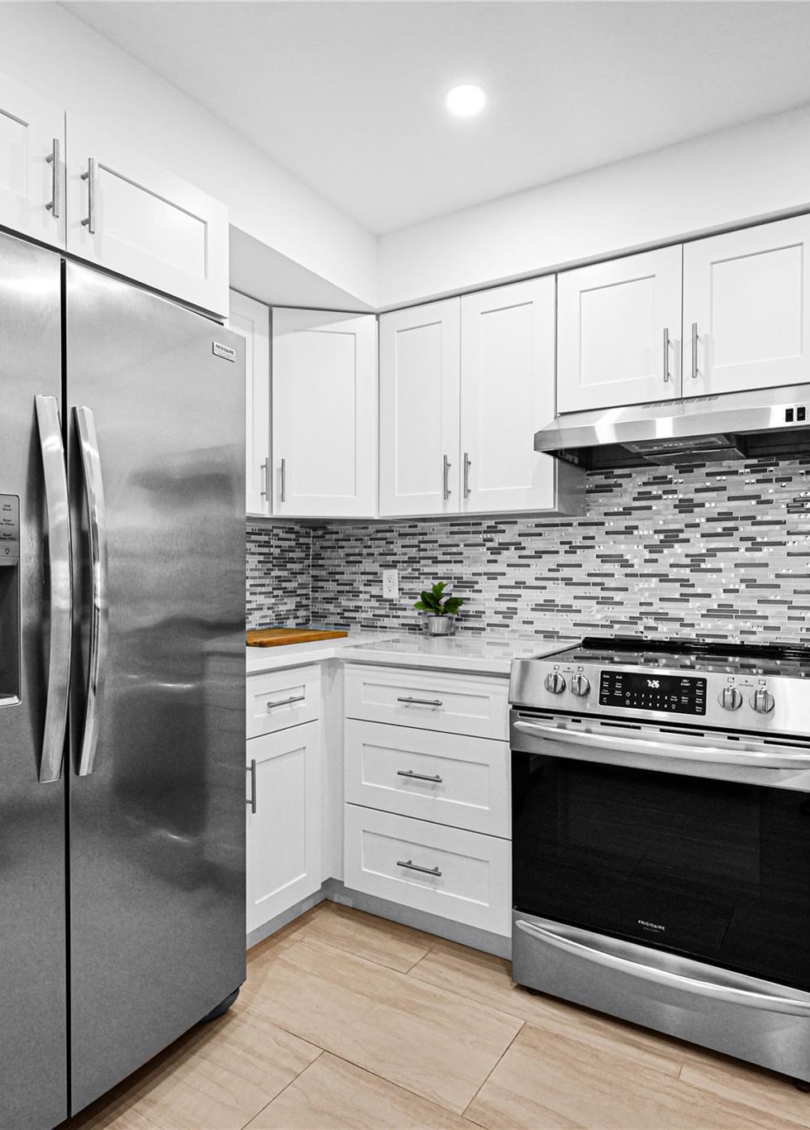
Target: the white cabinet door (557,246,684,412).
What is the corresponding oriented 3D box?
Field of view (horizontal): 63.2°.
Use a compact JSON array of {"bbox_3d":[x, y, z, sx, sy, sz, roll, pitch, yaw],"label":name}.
[{"bbox_3d":[0.654,-0.717,2.028,0.372,0.456,0.050,0,0,31],"label":"white cabinet door"}]

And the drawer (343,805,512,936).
[{"bbox_3d":[0.178,0.939,2.259,0.606,0.285,0.500,0,1,31],"label":"drawer"}]

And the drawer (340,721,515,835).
[{"bbox_3d":[0.177,0.652,2.256,0.606,0.283,0.500,0,1,31],"label":"drawer"}]

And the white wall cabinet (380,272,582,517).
[{"bbox_3d":[0.279,-0.567,2.447,0.683,0.762,0.325,0,1,31],"label":"white wall cabinet"}]

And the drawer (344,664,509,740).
[{"bbox_3d":[0.175,0.421,2.253,0.606,0.177,0.500,0,1,31],"label":"drawer"}]

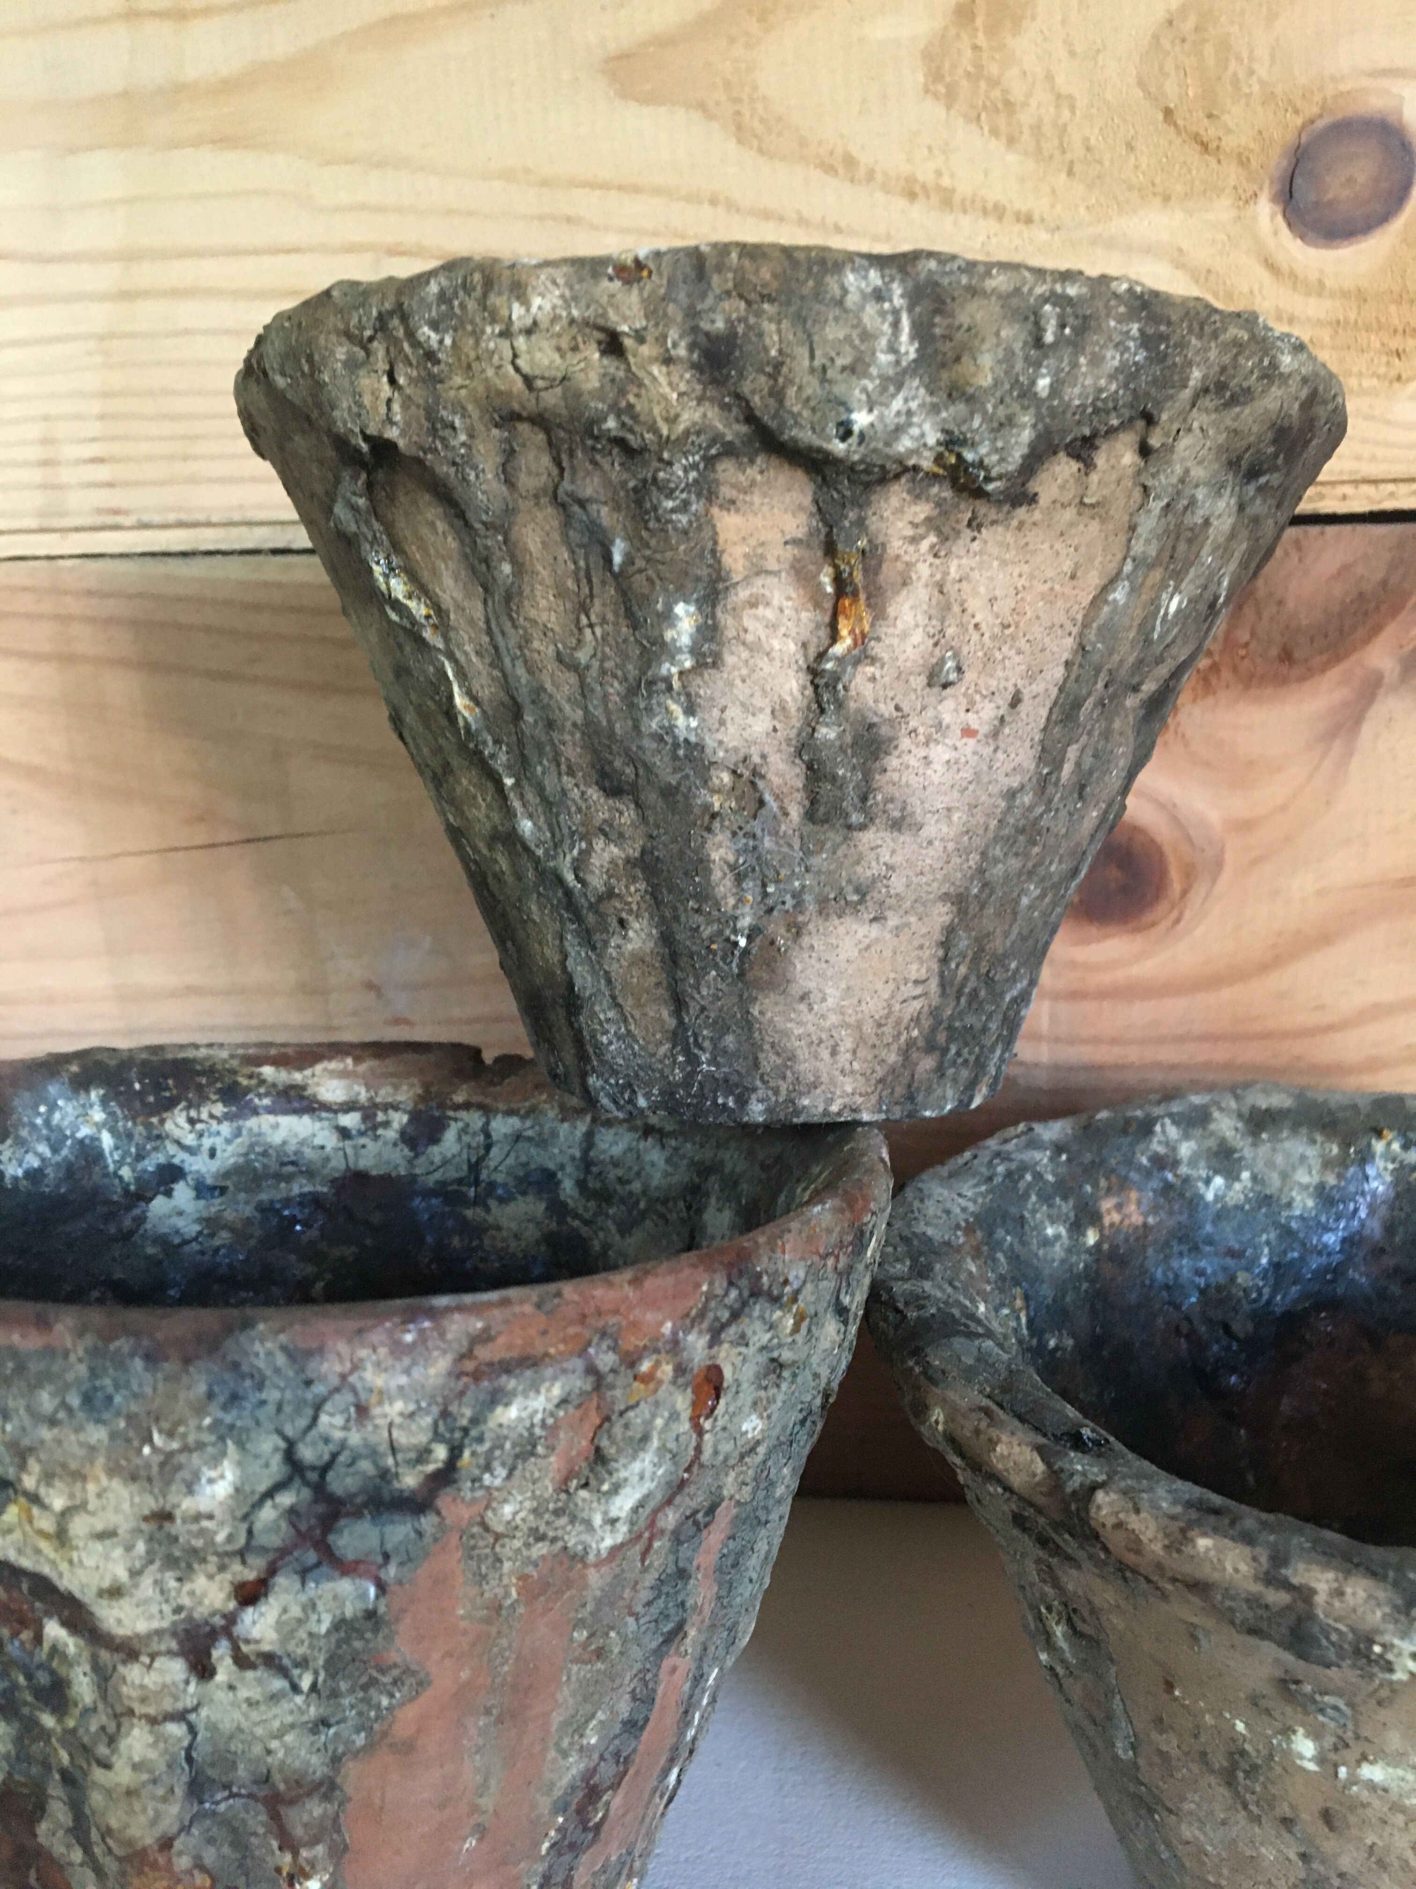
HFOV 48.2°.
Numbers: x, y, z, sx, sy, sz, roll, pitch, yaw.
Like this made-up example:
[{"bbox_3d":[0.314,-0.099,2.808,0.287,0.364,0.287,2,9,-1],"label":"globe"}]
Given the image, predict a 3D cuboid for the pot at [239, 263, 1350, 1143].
[{"bbox_3d":[0.009,-0.027,0.222,0.145,0.094,0.145,1,6,0],"label":"pot"}]

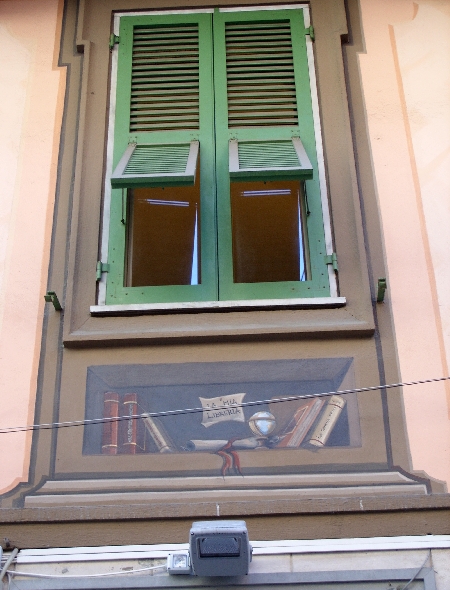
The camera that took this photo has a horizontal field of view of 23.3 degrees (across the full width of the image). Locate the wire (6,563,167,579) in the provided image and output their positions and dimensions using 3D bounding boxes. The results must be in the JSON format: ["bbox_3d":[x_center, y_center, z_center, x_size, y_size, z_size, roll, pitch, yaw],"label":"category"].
[{"bbox_3d":[-0.535,1.070,4.209,0.620,0.044,0.030,-2,-35,1],"label":"wire"}]

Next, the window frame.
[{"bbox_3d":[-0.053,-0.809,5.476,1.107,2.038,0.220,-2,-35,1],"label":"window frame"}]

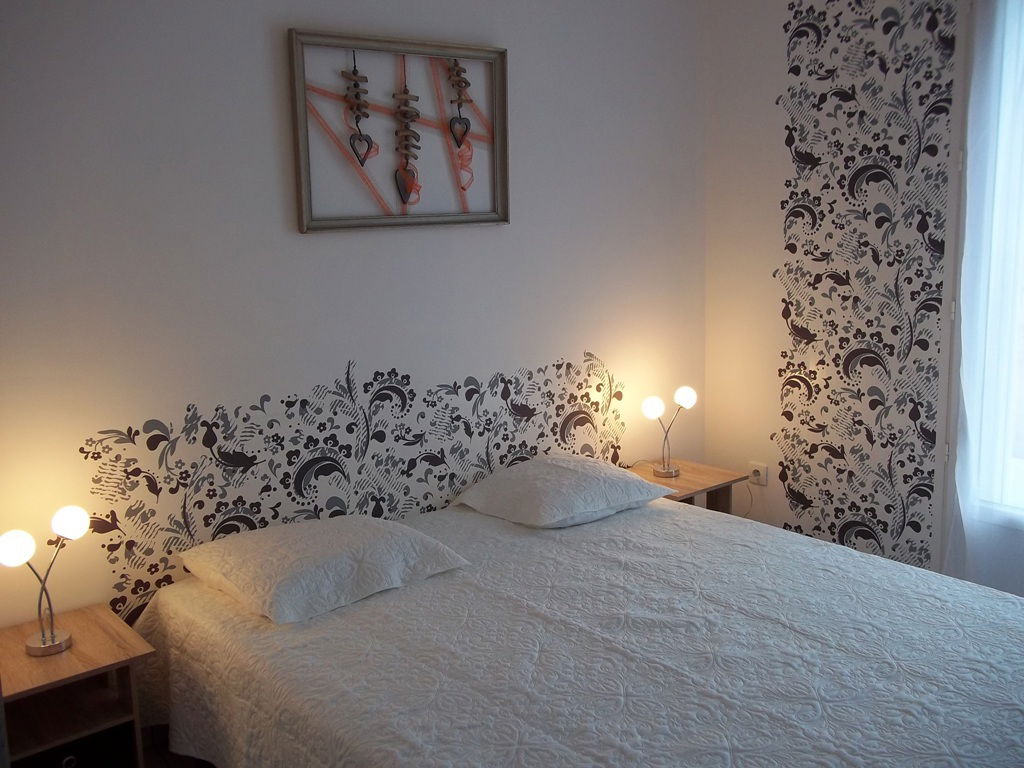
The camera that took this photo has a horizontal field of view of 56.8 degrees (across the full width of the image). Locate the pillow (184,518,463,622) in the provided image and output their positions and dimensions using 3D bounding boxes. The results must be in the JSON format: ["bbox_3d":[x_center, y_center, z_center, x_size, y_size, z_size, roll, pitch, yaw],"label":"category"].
[{"bbox_3d":[-0.516,0.463,2.648,0.650,0.140,0.480,-9,12,-37],"label":"pillow"}]

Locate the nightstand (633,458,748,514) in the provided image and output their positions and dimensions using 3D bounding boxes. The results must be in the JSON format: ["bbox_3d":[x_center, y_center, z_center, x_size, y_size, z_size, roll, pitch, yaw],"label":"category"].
[{"bbox_3d":[0.617,0.583,3.623,0.425,0.470,0.375,-10,12,-40],"label":"nightstand"}]

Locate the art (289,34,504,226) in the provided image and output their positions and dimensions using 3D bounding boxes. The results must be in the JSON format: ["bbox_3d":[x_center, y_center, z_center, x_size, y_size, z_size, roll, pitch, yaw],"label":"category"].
[{"bbox_3d":[-0.319,-0.764,2.936,0.745,0.560,0.035,-9,12,-37],"label":"art"}]

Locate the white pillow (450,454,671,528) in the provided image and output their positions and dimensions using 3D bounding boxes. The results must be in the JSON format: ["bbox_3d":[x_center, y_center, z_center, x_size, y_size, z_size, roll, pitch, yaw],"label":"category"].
[{"bbox_3d":[0.188,0.335,3.212,0.650,0.155,0.460,-9,12,-37],"label":"white pillow"}]

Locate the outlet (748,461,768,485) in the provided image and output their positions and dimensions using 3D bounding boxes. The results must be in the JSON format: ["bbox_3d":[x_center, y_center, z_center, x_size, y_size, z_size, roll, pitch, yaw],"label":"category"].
[{"bbox_3d":[0.979,0.360,3.763,0.014,0.086,0.084,-9,12,-37],"label":"outlet"}]

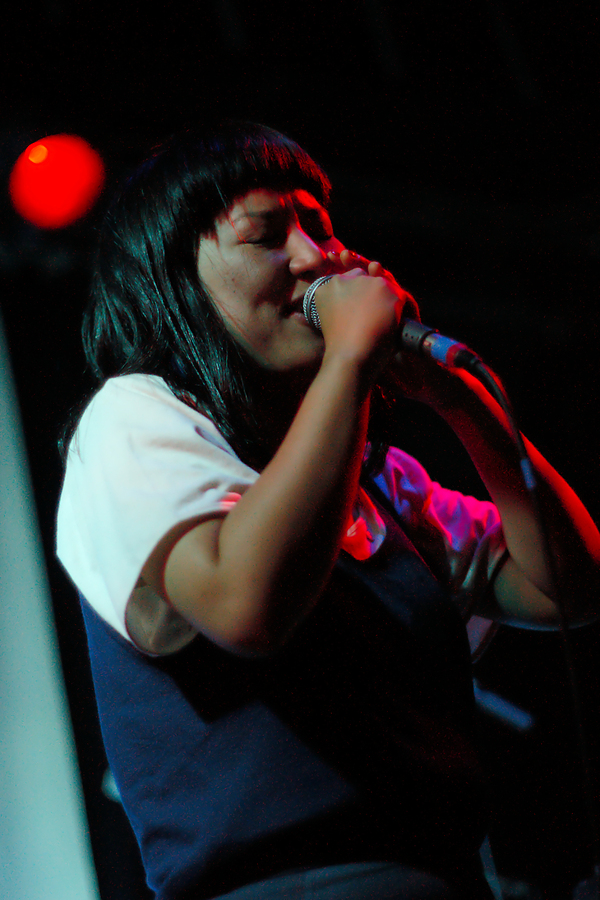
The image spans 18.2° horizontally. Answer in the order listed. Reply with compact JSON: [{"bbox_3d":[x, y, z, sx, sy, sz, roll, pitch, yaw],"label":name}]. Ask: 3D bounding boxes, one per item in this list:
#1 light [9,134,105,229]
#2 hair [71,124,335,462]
[{"bbox_3d":[-0.597,-0.661,4.600,0.230,0.230,0.240,-9,12,-3],"label":"light"},{"bbox_3d":[-0.085,-0.147,1.780,0.240,0.320,0.220,-17,-13,39],"label":"hair"}]

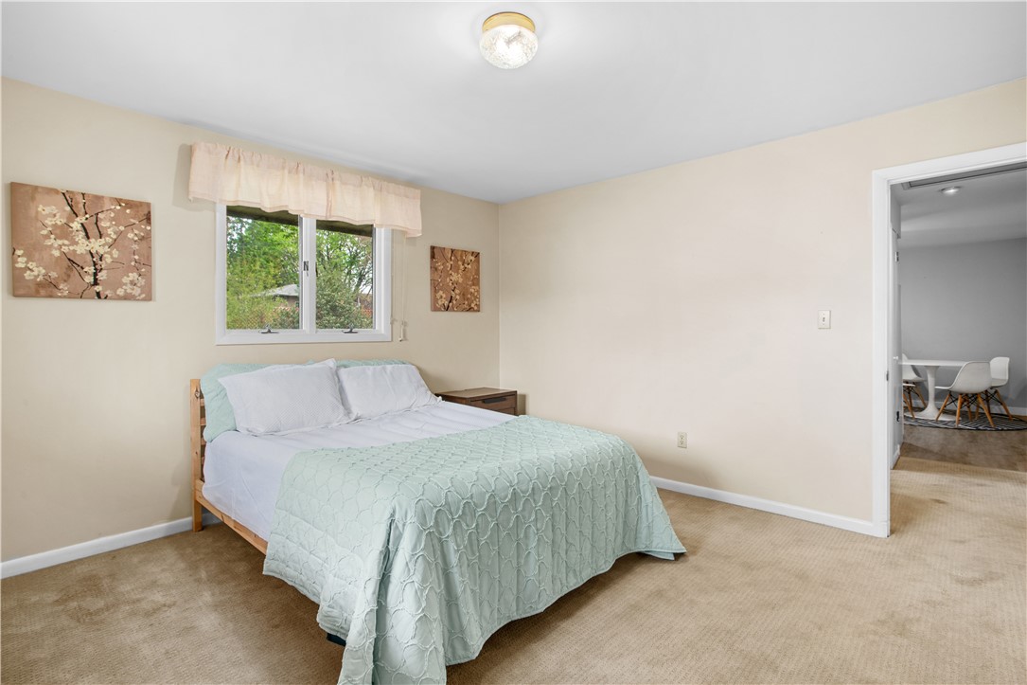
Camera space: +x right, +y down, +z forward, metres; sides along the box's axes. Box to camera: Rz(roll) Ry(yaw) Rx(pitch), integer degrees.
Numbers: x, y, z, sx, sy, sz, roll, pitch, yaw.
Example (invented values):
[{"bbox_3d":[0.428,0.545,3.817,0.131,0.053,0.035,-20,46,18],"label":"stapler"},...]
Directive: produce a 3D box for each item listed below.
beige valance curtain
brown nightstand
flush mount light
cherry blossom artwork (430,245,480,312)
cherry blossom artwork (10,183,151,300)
[{"bbox_3d":[-1.342,-1.026,3.426,0.120,0.355,1.590,2,3,44],"label":"beige valance curtain"},{"bbox_3d":[-0.320,0.764,4.284,0.405,0.640,0.585,2,3,44],"label":"brown nightstand"},{"bbox_3d":[-0.018,-1.218,1.988,0.233,0.145,0.233,0,2,0],"label":"flush mount light"},{"bbox_3d":[-0.519,-0.555,4.350,0.030,0.555,0.555,2,3,44],"label":"cherry blossom artwork"},{"bbox_3d":[-2.264,-0.507,2.576,0.030,0.555,0.555,2,3,44],"label":"cherry blossom artwork"}]

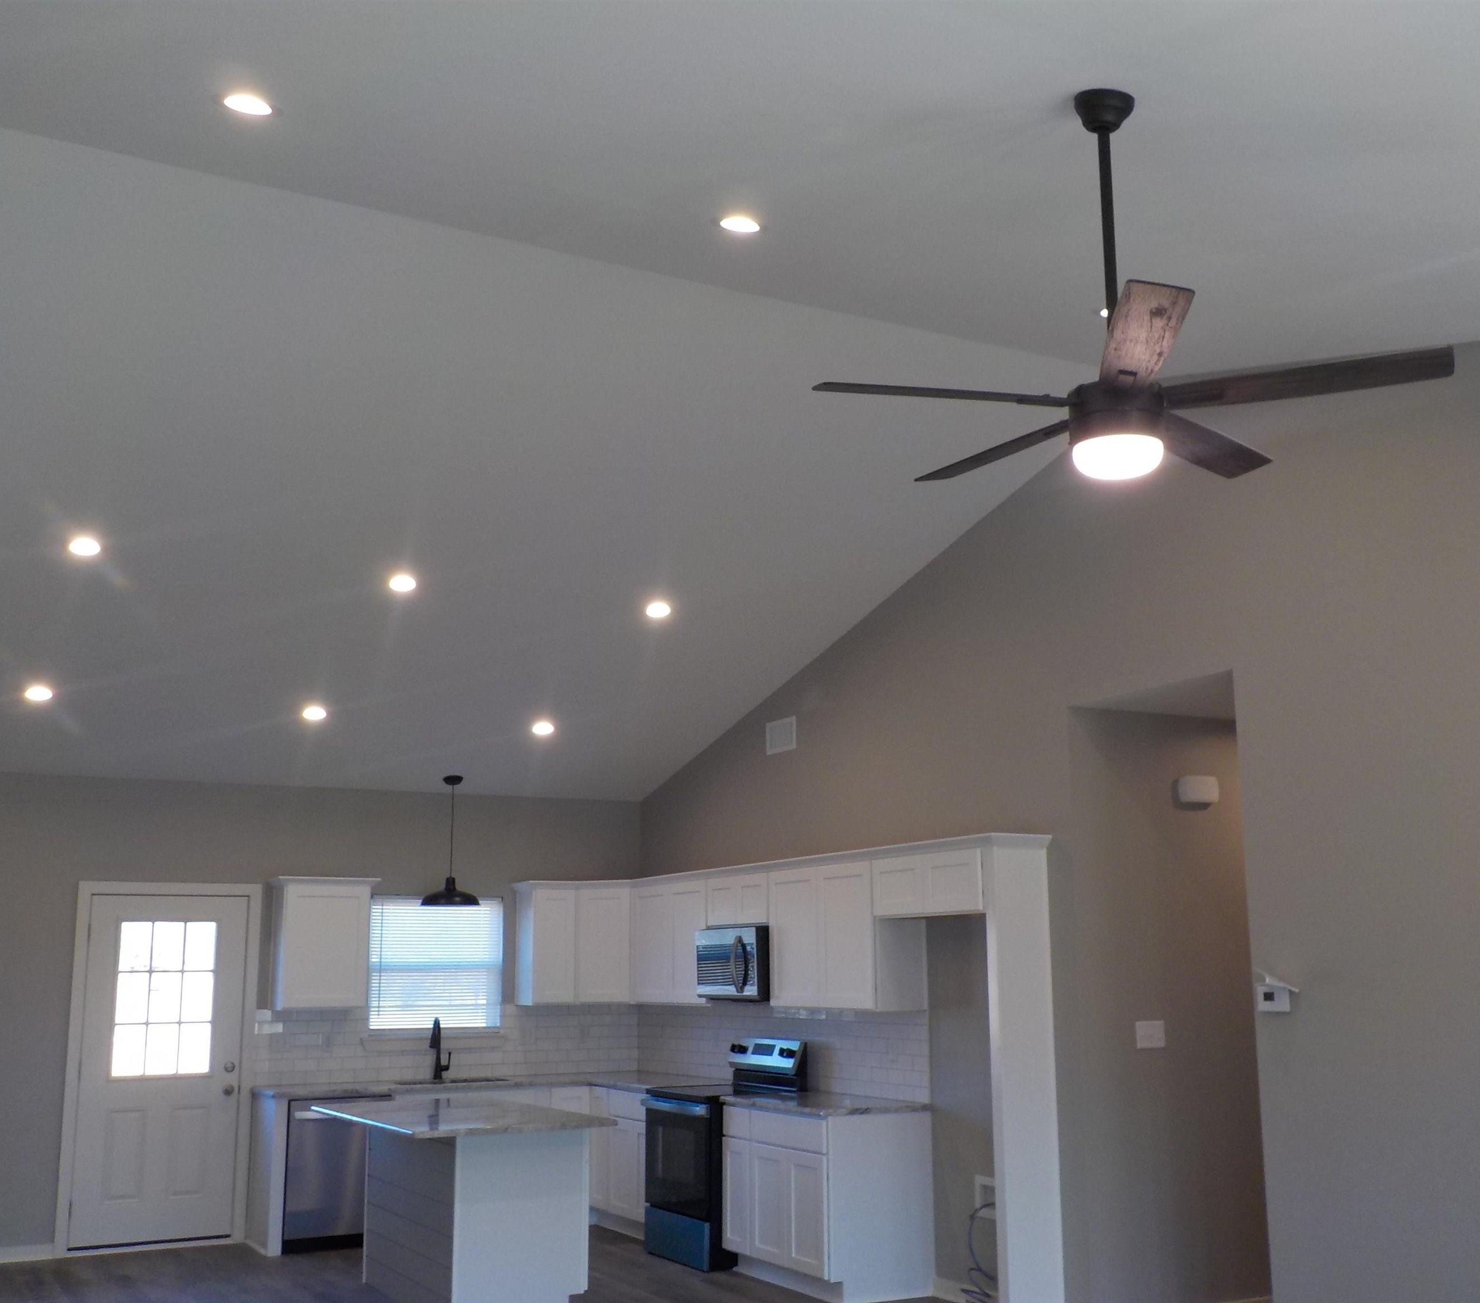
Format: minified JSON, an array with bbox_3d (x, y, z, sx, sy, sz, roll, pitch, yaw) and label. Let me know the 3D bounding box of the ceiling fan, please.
[{"bbox_3d":[0.820,-0.818,3.337,1.300,0.920,1.300,5,-13,-28],"label":"ceiling fan"}]

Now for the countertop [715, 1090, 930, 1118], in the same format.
[{"bbox_3d":[0.428,2.370,7.897,0.650,0.038,1.075,5,-13,-28],"label":"countertop"}]

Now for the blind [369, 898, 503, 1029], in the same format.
[{"bbox_3d":[-2.037,2.094,10.133,0.915,0.875,0.060,5,-13,-28],"label":"blind"}]

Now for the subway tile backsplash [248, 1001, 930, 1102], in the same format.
[{"bbox_3d":[-1.060,2.272,8.553,2.685,0.467,3.540,5,-13,-28],"label":"subway tile backsplash"}]

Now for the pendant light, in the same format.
[{"bbox_3d":[-1.911,1.254,10.010,0.374,0.857,0.374,5,-13,-28],"label":"pendant light"}]

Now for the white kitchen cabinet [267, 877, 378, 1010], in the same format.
[{"bbox_3d":[-2.659,1.866,9.605,0.620,0.805,0.370,5,-13,-28],"label":"white kitchen cabinet"}]

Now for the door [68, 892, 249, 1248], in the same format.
[{"bbox_3d":[-3.538,2.541,9.225,0.910,2.035,0.050,5,-13,-28],"label":"door"}]

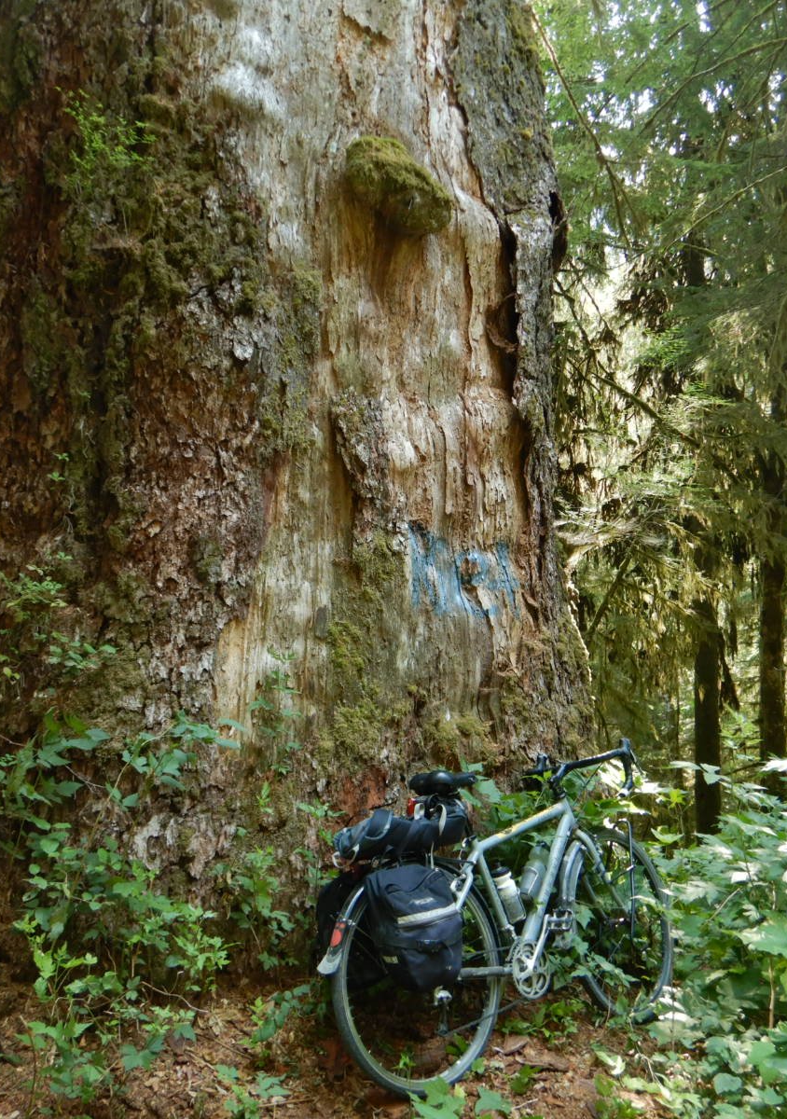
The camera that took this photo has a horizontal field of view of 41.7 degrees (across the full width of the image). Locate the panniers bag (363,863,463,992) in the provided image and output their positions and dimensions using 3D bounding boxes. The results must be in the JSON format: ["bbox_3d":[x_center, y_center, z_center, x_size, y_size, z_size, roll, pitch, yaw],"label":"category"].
[{"bbox_3d":[0.067,1.078,3.043,0.260,0.355,0.140,6,-19,-41],"label":"panniers bag"}]

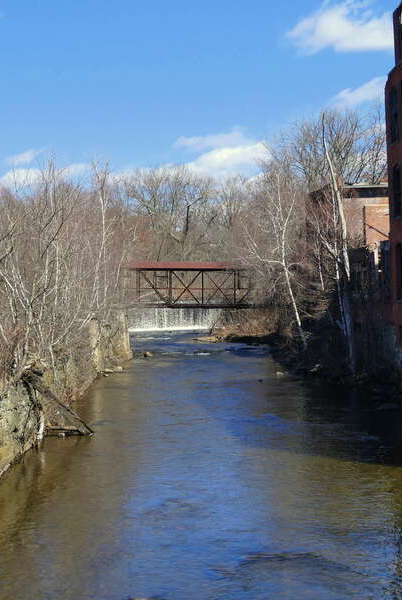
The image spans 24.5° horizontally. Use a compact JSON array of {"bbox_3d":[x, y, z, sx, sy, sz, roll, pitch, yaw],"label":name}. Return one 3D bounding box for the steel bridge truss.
[{"bbox_3d":[-1.120,-1.550,99.000,13.200,4.800,3.000,0,0,0],"label":"steel bridge truss"}]

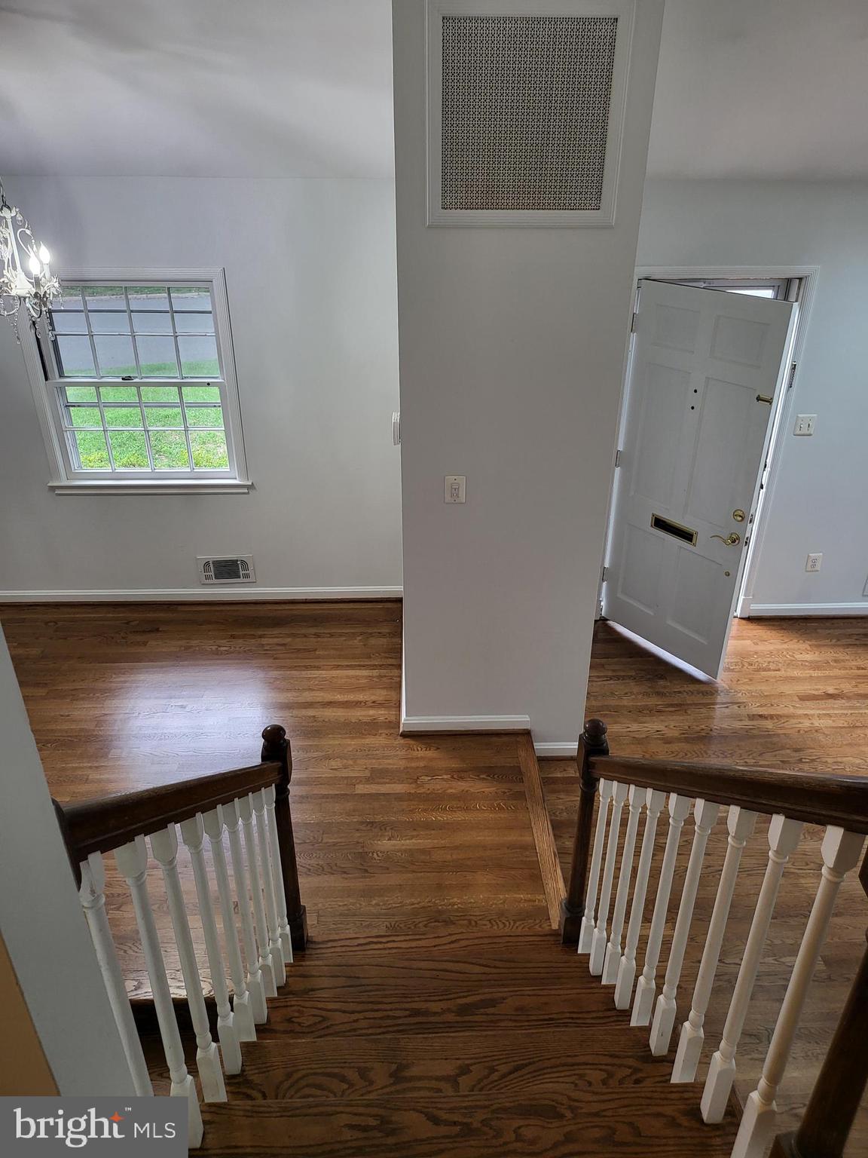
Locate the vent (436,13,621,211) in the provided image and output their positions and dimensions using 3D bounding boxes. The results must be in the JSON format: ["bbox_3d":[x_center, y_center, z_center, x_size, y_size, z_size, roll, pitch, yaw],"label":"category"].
[{"bbox_3d":[0.308,-1.547,2.694,0.572,0.572,0.025,-1,27,-2],"label":"vent"}]

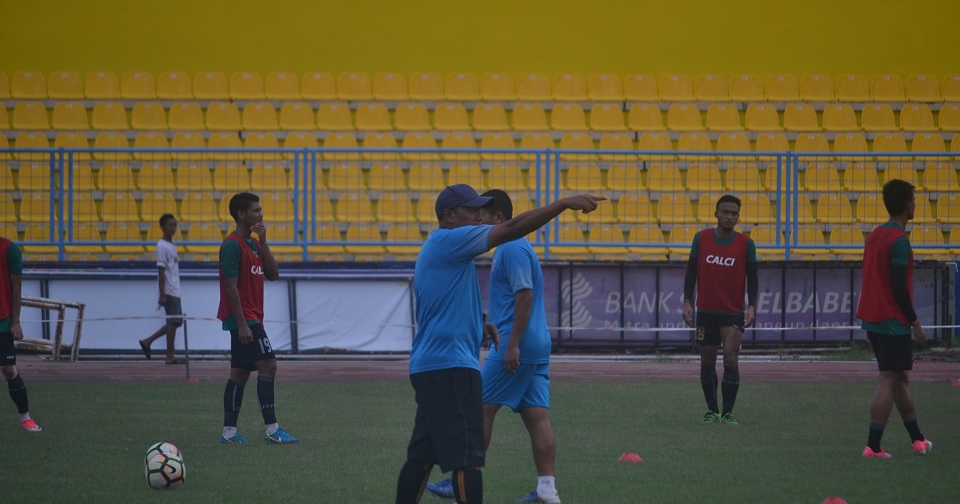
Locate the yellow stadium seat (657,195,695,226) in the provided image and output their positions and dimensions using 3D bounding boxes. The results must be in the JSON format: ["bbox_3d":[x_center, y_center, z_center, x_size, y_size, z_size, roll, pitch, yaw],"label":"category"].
[{"bbox_3d":[2.446,-0.539,89.996,0.450,0.355,0.420,0,0,-5],"label":"yellow stadium seat"}]

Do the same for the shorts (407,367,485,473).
[{"bbox_3d":[-0.158,0.756,33.000,0.360,0.520,0.380,0,0,-7],"label":"shorts"}]

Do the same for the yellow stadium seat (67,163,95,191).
[{"bbox_3d":[-5.079,-0.947,90.907,0.455,0.355,0.410,0,0,-8],"label":"yellow stadium seat"}]

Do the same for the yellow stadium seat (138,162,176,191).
[{"bbox_3d":[-4.085,-0.949,91.045,0.455,0.355,0.410,0,0,-8],"label":"yellow stadium seat"}]

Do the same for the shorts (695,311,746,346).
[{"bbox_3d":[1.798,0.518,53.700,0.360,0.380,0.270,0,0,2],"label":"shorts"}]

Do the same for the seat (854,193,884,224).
[{"bbox_3d":[4.949,-0.539,90.196,0.450,0.355,0.420,0,0,-5],"label":"seat"}]

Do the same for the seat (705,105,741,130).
[{"bbox_3d":[3.127,-1.723,92.350,0.450,0.355,0.420,0,0,-5],"label":"seat"}]

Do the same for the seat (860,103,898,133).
[{"bbox_3d":[5.167,-1.731,93.225,0.455,0.355,0.410,0,0,-2],"label":"seat"}]

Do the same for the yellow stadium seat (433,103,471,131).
[{"bbox_3d":[-0.364,-1.726,92.071,0.450,0.355,0.420,0,0,-5],"label":"yellow stadium seat"}]

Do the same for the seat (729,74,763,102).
[{"bbox_3d":[3.407,-2.097,92.278,0.440,0.350,0.420,0,0,-5],"label":"seat"}]

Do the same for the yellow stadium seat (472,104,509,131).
[{"bbox_3d":[0.133,-1.707,91.013,0.440,0.350,0.420,0,0,-5],"label":"yellow stadium seat"}]

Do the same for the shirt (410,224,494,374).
[{"bbox_3d":[-0.127,0.219,33.200,0.370,0.690,0.470,0,0,-15],"label":"shirt"}]

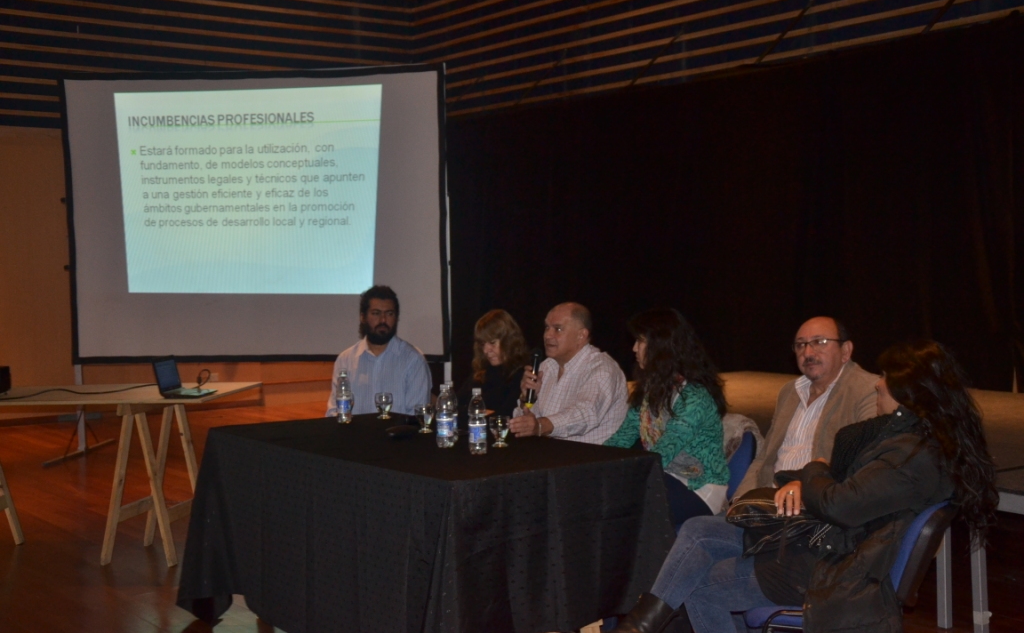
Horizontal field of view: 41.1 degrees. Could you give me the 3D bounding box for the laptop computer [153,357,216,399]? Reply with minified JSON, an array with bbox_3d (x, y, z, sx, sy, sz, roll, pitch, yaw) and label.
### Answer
[{"bbox_3d":[-1.608,0.297,6.730,0.230,0.192,0.275,0,3,7],"label":"laptop computer"}]

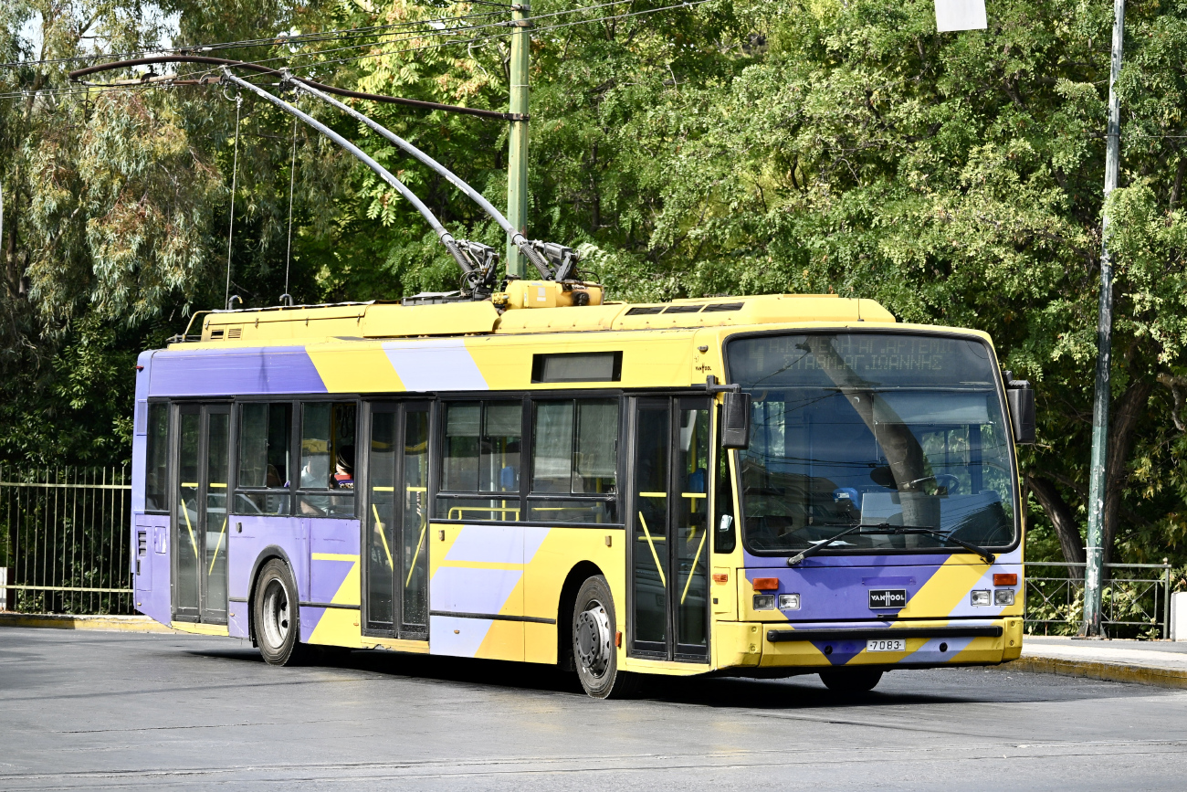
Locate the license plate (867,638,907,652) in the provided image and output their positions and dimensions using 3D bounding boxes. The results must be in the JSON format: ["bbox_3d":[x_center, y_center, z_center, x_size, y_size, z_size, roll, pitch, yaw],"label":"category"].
[{"bbox_3d":[2.183,1.853,33.140,0.335,0.095,0.015,1,-1,-31],"label":"license plate"}]

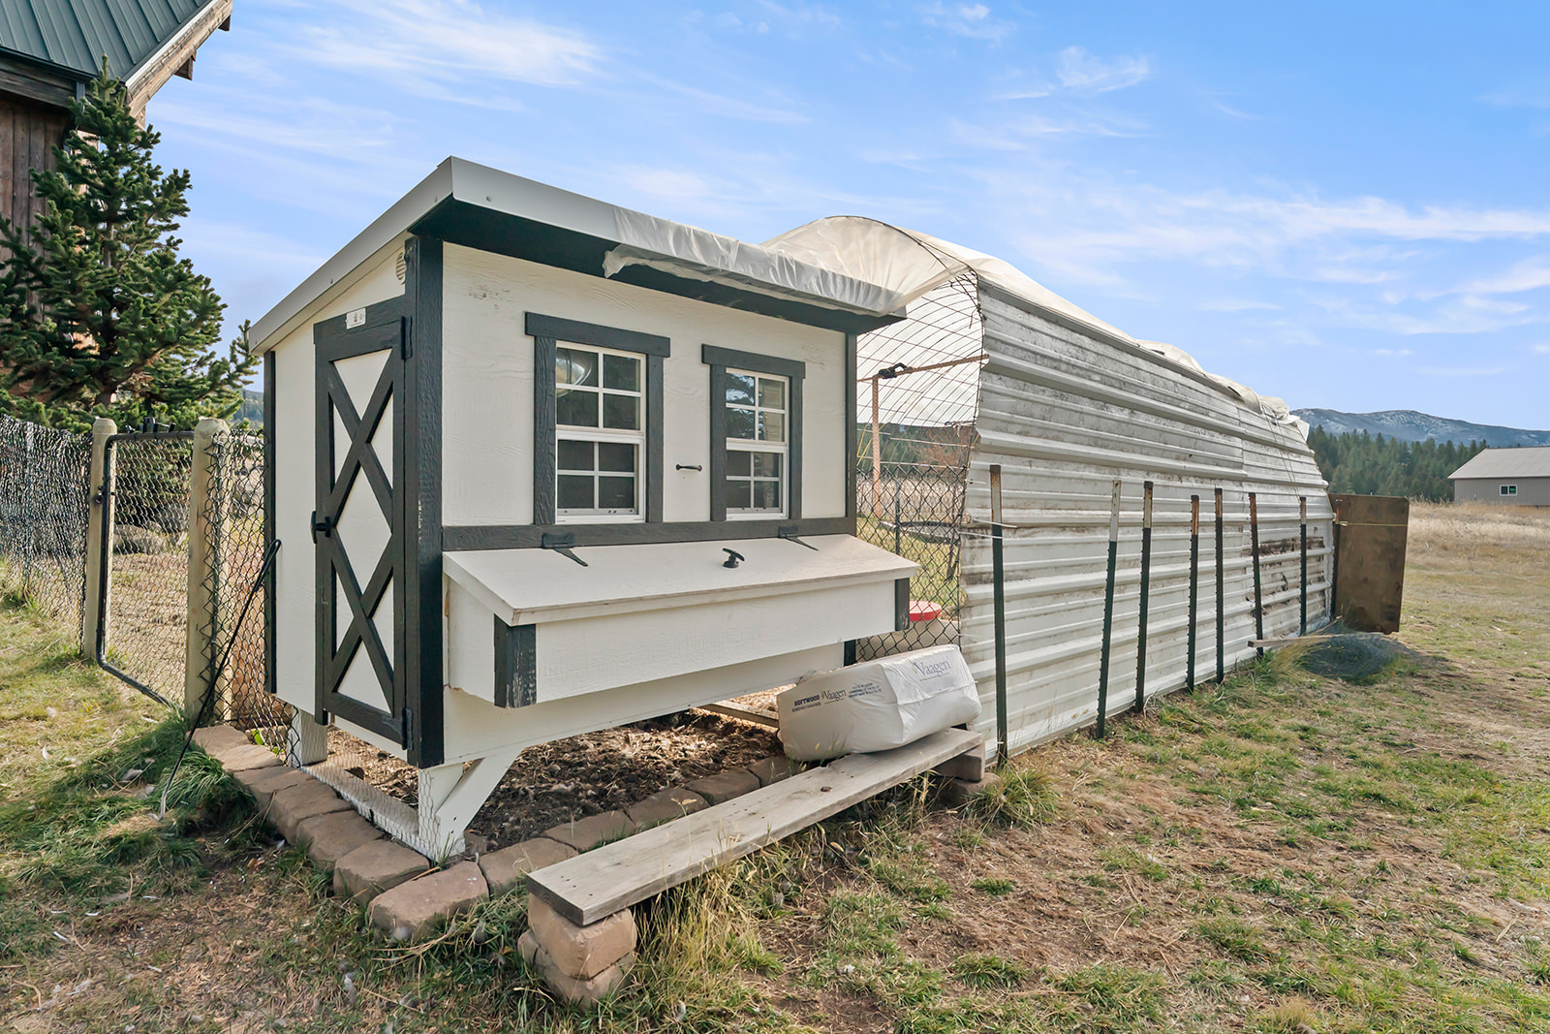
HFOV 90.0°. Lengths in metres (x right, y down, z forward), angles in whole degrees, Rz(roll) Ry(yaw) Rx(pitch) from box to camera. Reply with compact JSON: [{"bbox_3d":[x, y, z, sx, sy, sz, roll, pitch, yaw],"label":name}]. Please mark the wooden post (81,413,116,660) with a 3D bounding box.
[{"bbox_3d":[-3.629,0.110,4.170,0.100,1.279,0.100,2,2,-41],"label":"wooden post"}]

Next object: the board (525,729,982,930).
[{"bbox_3d":[0.113,0.914,2.541,0.225,0.038,1.850,2,2,45],"label":"board"}]

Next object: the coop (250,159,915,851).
[{"bbox_3d":[-0.720,0.011,3.210,1.912,1.896,1.966,2,2,44],"label":"coop"}]

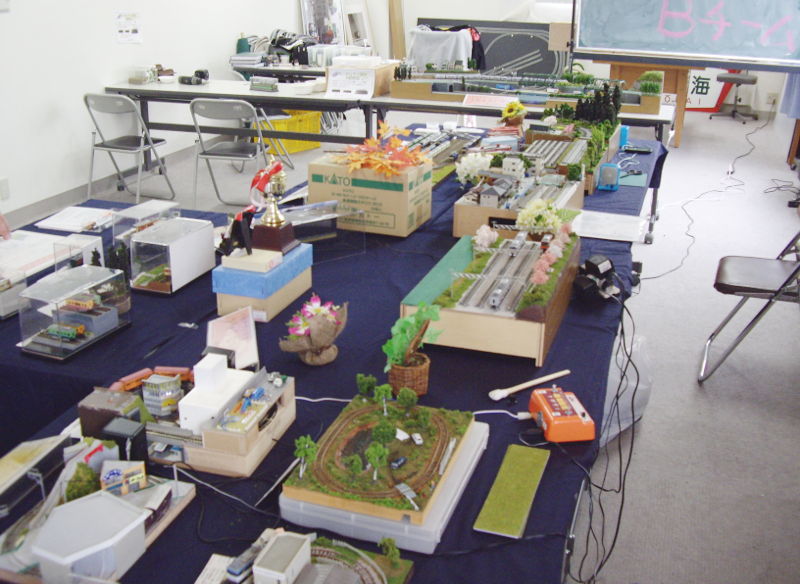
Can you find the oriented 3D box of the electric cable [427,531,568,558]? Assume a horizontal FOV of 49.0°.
[{"bbox_3d":[0.143,0.358,1.249,0.204,0.006,0.020,-4,21,-13],"label":"electric cable"}]

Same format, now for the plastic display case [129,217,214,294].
[{"bbox_3d":[-0.590,-0.096,2.285,0.117,0.120,0.215,7,22,17],"label":"plastic display case"}]

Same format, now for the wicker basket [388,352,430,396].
[{"bbox_3d":[0.018,0.160,1.698,0.077,0.062,0.077,0,21,0],"label":"wicker basket"}]

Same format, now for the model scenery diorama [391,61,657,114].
[{"bbox_3d":[0.750,-1.238,5.308,1.620,0.180,0.330,8,22,19],"label":"model scenery diorama"}]

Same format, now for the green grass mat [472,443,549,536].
[{"bbox_3d":[0.182,0.307,1.384,0.068,0.007,0.253,7,21,16],"label":"green grass mat"}]

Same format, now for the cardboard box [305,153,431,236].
[{"bbox_3d":[-0.091,-0.321,2.825,0.333,0.197,0.228,8,22,20],"label":"cardboard box"}]

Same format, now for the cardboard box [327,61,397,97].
[{"bbox_3d":[-0.235,-1.373,5.643,0.330,0.165,0.430,7,22,17],"label":"cardboard box"}]

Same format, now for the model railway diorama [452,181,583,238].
[{"bbox_3d":[0.396,-0.281,2.842,0.335,0.120,0.460,7,22,16],"label":"model railway diorama"}]

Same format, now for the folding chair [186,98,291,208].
[{"bbox_3d":[-0.989,-0.853,5.411,0.450,0.750,0.480,3,21,6],"label":"folding chair"}]

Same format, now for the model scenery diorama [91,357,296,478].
[{"bbox_3d":[-0.356,0.190,1.519,0.300,0.125,0.208,6,21,15],"label":"model scenery diorama"}]

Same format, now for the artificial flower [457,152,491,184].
[{"bbox_3d":[0.247,-0.404,2.880,0.108,0.100,0.100,7,21,16],"label":"artificial flower"}]

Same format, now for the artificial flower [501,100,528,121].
[{"bbox_3d":[0.575,-0.895,4.352,0.135,0.115,0.120,10,23,23],"label":"artificial flower"}]

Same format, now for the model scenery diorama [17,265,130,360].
[{"bbox_3d":[-0.711,0.037,1.919,0.125,0.125,0.220,8,22,19],"label":"model scenery diorama"}]

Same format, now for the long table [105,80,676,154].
[{"bbox_3d":[-0.154,-0.898,5.626,3.600,0.700,0.460,7,22,16],"label":"long table"}]

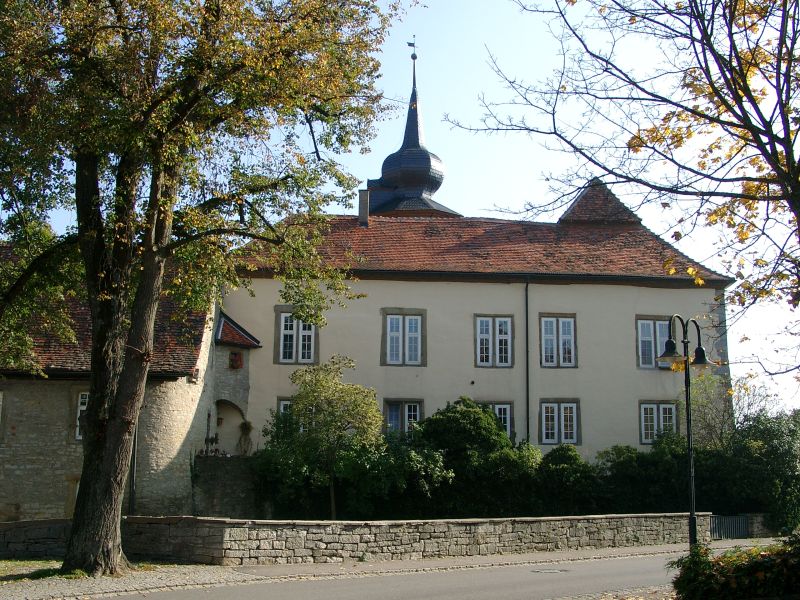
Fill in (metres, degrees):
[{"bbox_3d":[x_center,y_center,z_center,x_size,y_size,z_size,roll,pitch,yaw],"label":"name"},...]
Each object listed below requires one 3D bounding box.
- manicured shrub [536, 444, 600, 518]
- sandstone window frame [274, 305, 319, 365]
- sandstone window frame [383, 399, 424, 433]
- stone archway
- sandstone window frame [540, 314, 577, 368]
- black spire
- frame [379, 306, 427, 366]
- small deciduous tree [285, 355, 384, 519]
[{"bbox_3d":[5.150,5.633,27.001,1.906,2.349,1.906,1,-10,-5],"label":"manicured shrub"},{"bbox_3d":[-3.501,1.205,29.766,1.533,2.017,0.220,1,-10,-5],"label":"sandstone window frame"},{"bbox_3d":[0.124,4.137,29.637,1.420,1.599,0.220,1,-10,-5],"label":"sandstone window frame"},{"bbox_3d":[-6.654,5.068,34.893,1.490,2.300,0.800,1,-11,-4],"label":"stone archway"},{"bbox_3d":[5.492,1.434,30.619,1.343,1.955,0.220,1,-10,-5],"label":"sandstone window frame"},{"bbox_3d":[0.719,-9.719,49.397,5.290,10.330,5.290,1,-11,-4],"label":"black spire"},{"bbox_3d":[0.135,1.296,30.111,1.563,2.022,0.220,1,-10,-5],"label":"frame"},{"bbox_3d":[-1.715,3.658,23.006,2.567,4.423,2.567,0,-9,0],"label":"small deciduous tree"}]

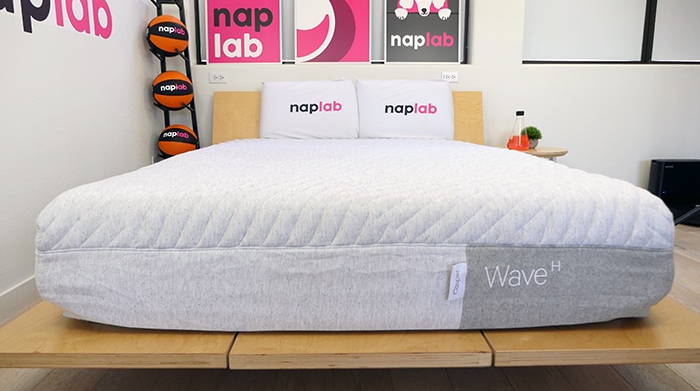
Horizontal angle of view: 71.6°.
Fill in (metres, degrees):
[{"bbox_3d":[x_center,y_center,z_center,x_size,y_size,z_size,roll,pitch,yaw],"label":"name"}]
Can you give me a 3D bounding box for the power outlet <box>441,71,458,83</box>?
[{"bbox_3d":[0.670,-0.785,3.241,0.115,0.070,0.008,0,10,-1],"label":"power outlet"}]

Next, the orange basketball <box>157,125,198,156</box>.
[{"bbox_3d":[-1.097,-0.327,3.102,0.240,0.240,0.240,0,10,-1],"label":"orange basketball"}]

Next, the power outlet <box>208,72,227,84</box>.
[{"bbox_3d":[-0.871,-0.775,3.217,0.115,0.070,0.008,0,10,-1],"label":"power outlet"}]

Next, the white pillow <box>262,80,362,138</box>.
[{"bbox_3d":[-0.253,-0.530,2.979,0.590,0.390,0.150,0,-8,-1],"label":"white pillow"}]

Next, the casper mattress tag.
[{"bbox_3d":[0.246,0.197,1.101,0.034,0.087,0.006,-2,10,-13],"label":"casper mattress tag"}]

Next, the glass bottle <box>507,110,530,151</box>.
[{"bbox_3d":[1.031,-0.392,2.944,0.136,0.237,0.136,0,10,-1],"label":"glass bottle"}]

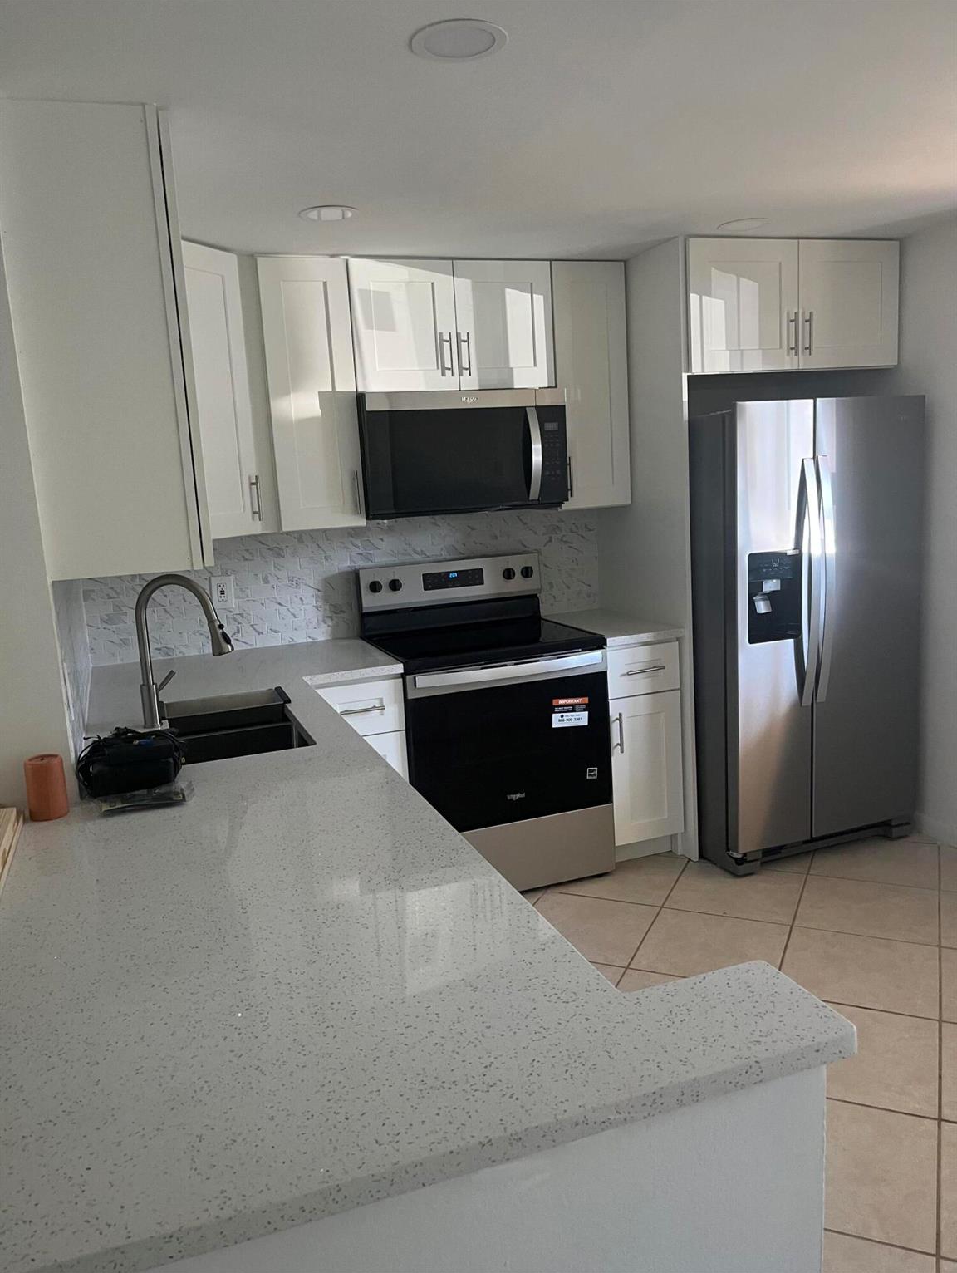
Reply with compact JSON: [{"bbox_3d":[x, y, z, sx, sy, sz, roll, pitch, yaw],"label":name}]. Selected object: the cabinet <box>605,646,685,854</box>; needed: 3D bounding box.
[{"bbox_3d":[0.521,0.391,3.890,0.313,0.850,0.620,-7,10,-19],"label":"cabinet"}]

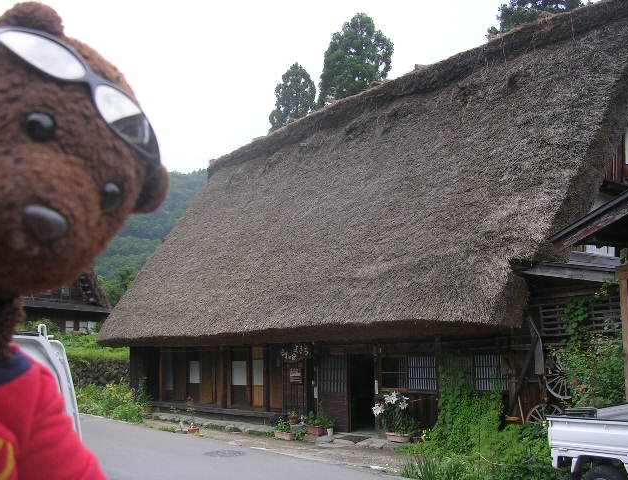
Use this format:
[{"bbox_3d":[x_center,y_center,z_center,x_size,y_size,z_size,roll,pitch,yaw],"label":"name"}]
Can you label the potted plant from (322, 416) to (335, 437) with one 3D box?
[{"bbox_3d":[0.322,4.145,15.676,0.250,0.420,0.250,8,-13,-39],"label":"potted plant"}]

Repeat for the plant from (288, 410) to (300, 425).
[{"bbox_3d":[-0.458,4.164,16.491,0.240,0.320,0.240,7,-12,-38],"label":"plant"}]

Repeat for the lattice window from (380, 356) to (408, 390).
[{"bbox_3d":[1.790,2.970,15.630,0.060,0.765,0.869,8,-13,-39],"label":"lattice window"}]

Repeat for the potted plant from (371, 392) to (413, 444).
[{"bbox_3d":[1.637,3.628,14.526,0.500,1.050,0.750,7,-12,-38],"label":"potted plant"}]

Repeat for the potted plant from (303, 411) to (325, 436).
[{"bbox_3d":[-0.014,4.158,15.946,0.280,0.570,0.500,7,-12,-38],"label":"potted plant"}]

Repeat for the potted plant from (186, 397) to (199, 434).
[{"bbox_3d":[-3.084,4.448,17.838,0.280,0.930,0.280,-1,-10,0],"label":"potted plant"}]

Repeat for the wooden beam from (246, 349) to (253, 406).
[{"bbox_3d":[-1.878,4.125,21.120,0.130,1.708,0.130,7,-12,-38],"label":"wooden beam"}]

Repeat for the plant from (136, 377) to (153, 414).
[{"bbox_3d":[-5.514,5.049,22.860,0.420,1.200,0.420,7,-12,-38],"label":"plant"}]

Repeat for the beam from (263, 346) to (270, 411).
[{"bbox_3d":[-1.292,3.801,19.212,0.155,1.774,0.155,8,-13,-39],"label":"beam"}]

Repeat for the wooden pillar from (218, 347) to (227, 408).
[{"bbox_3d":[-2.738,4.092,20.909,0.170,1.841,0.170,8,-13,-39],"label":"wooden pillar"}]

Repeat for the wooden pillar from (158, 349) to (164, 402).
[{"bbox_3d":[-5.142,4.577,23.730,0.150,1.820,0.150,8,-13,-39],"label":"wooden pillar"}]

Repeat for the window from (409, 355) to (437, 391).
[{"bbox_3d":[2.322,2.846,15.008,0.060,0.745,0.787,8,-13,-39],"label":"window"}]

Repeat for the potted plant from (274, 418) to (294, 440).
[{"bbox_3d":[-0.654,4.179,15.576,0.240,0.450,0.450,8,-13,-39],"label":"potted plant"}]

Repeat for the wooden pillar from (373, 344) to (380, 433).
[{"bbox_3d":[1.381,3.260,15.424,0.140,1.884,0.140,7,-12,-38],"label":"wooden pillar"}]

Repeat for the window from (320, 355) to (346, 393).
[{"bbox_3d":[0.460,3.149,16.563,0.050,0.864,0.945,7,-12,-38],"label":"window"}]

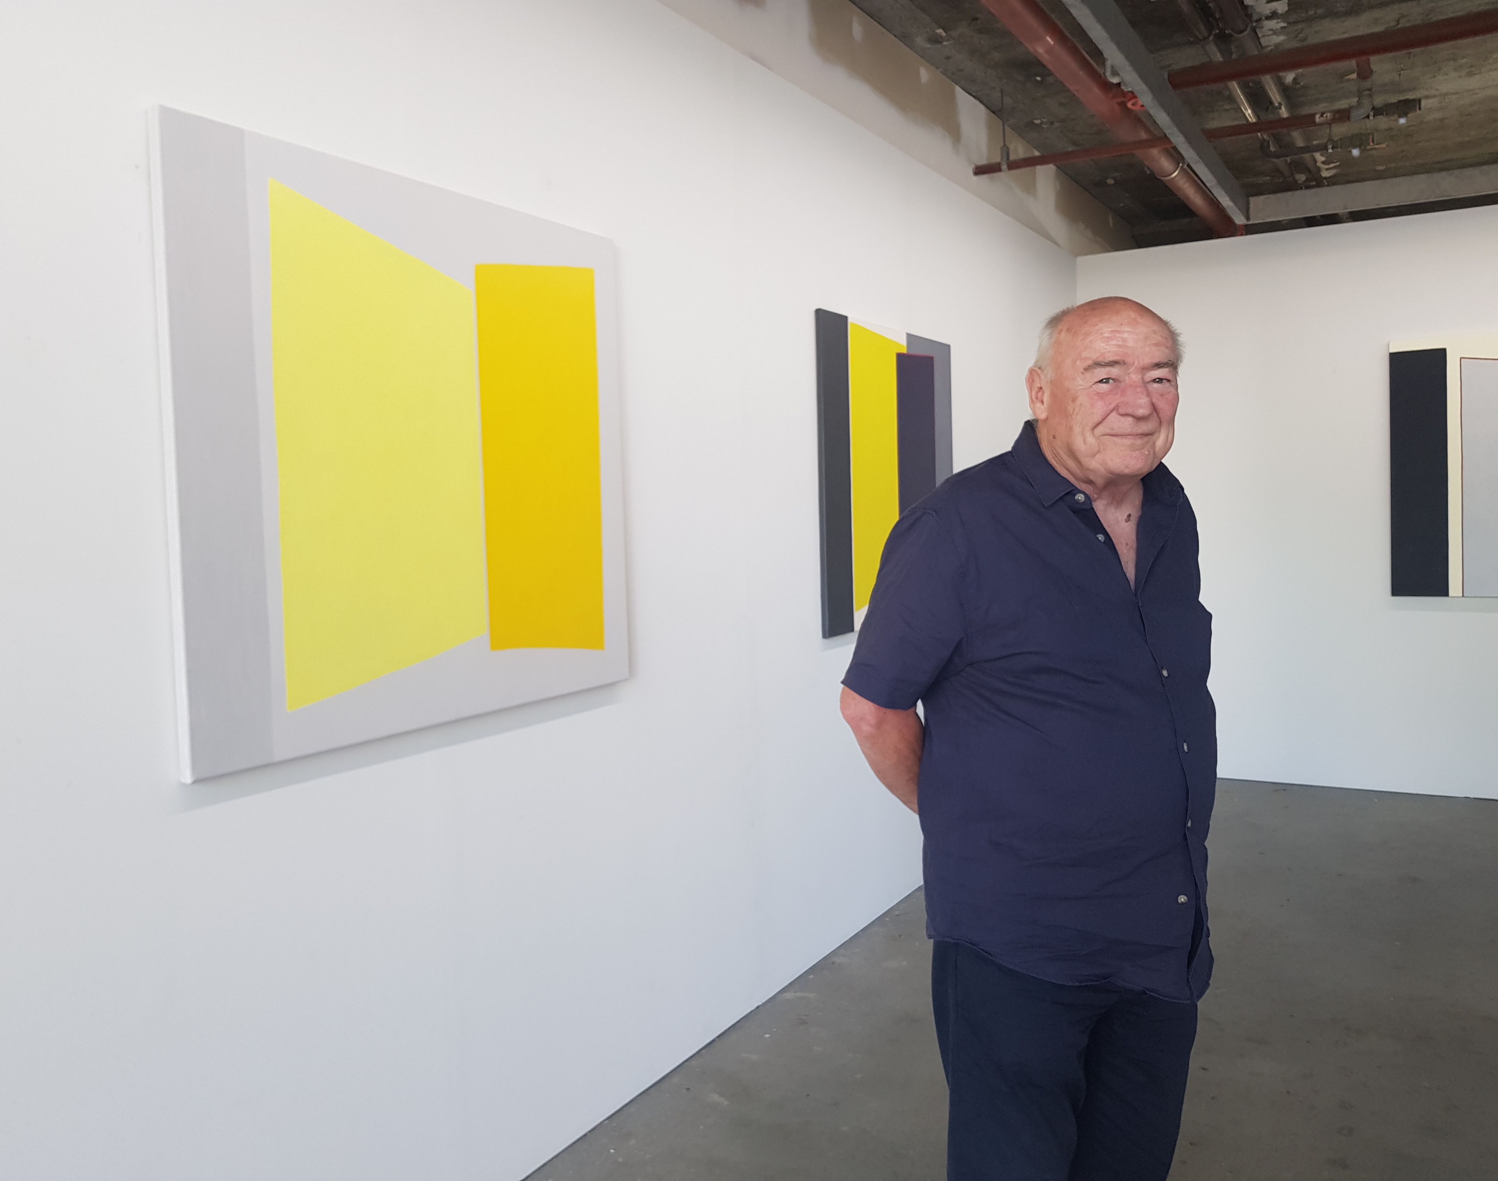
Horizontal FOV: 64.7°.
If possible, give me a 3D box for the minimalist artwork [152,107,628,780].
[{"bbox_3d":[-0.607,-0.259,2.319,0.035,1.037,1.135,1,5,31],"label":"minimalist artwork"}]

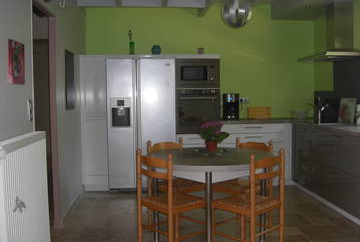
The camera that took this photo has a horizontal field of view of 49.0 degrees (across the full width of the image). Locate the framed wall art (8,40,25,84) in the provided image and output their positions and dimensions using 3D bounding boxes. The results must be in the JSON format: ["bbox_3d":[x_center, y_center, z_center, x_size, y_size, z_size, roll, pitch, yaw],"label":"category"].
[{"bbox_3d":[-1.090,-0.383,2.621,0.022,0.288,0.312,-1,4,-4],"label":"framed wall art"}]

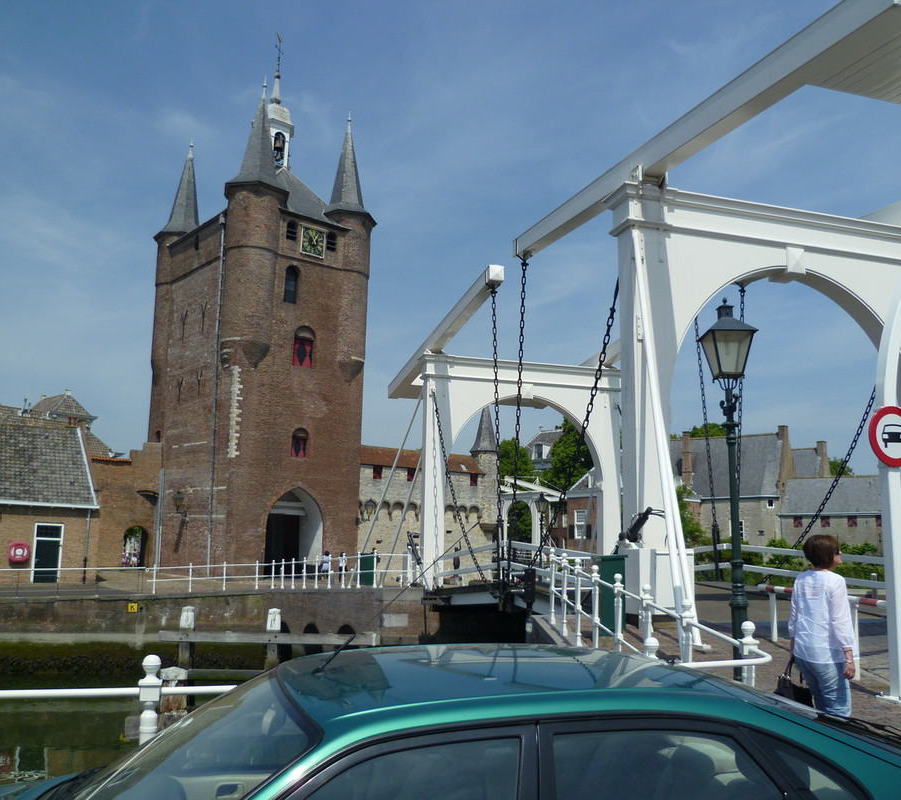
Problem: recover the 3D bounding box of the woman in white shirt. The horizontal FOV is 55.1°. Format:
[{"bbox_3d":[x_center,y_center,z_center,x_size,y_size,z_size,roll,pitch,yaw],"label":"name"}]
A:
[{"bbox_3d":[2.472,1.702,5.632,0.500,1.630,0.380,-6,-11,40],"label":"woman in white shirt"}]

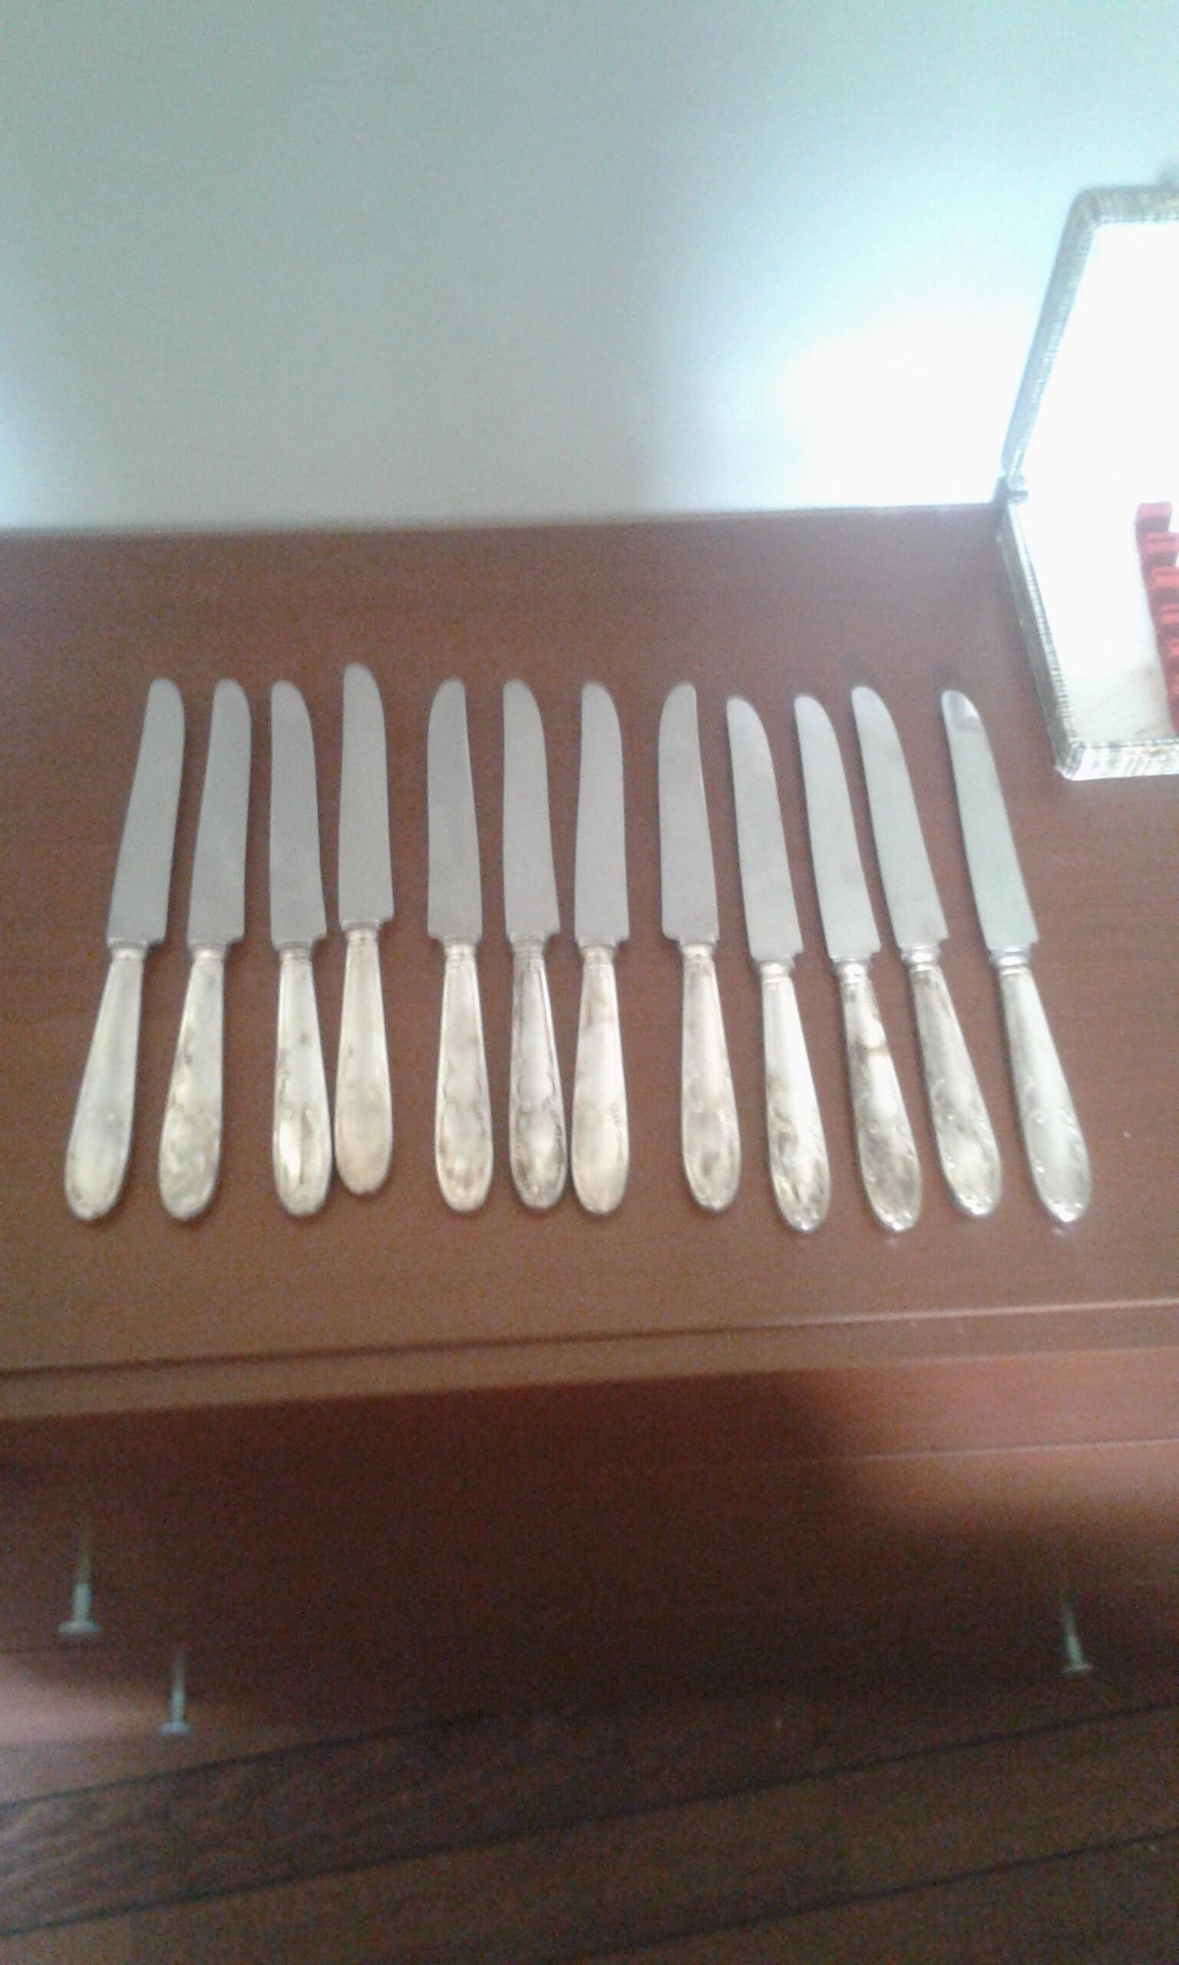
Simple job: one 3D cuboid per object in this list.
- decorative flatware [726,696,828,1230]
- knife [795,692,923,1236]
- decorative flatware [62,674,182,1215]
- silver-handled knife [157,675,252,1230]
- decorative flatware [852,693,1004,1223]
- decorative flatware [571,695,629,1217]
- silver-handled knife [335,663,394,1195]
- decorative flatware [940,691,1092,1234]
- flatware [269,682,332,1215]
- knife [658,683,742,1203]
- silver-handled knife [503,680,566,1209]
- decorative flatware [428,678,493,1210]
[{"bbox_3d":[0.071,-0.017,0.627,0.021,0.013,0.243,-1,58,-3],"label":"decorative flatware"},{"bbox_3d":[0.101,-0.018,0.628,0.021,0.013,0.243,-2,58,-3],"label":"knife"},{"bbox_3d":[-0.171,-0.023,0.621,0.021,0.013,0.243,1,58,-2],"label":"decorative flatware"},{"bbox_3d":[-0.142,-0.023,0.622,0.021,0.013,0.243,0,58,-2],"label":"silver-handled knife"},{"bbox_3d":[0.127,-0.022,0.632,0.021,0.013,0.243,-3,59,-4],"label":"decorative flatware"},{"bbox_3d":[0.005,-0.024,0.628,0.021,0.013,0.243,1,58,-1],"label":"decorative flatware"},{"bbox_3d":[-0.086,-0.031,0.629,0.021,0.013,0.243,-2,59,-4],"label":"silver-handled knife"},{"bbox_3d":[0.162,-0.020,0.632,0.021,0.013,0.243,-1,58,-3],"label":"decorative flatware"},{"bbox_3d":[-0.111,-0.023,0.623,0.021,0.013,0.243,-4,59,-5],"label":"flatware"},{"bbox_3d":[0.039,-0.024,0.630,0.021,0.013,0.243,-1,58,-3],"label":"knife"},{"bbox_3d":[-0.022,-0.025,0.628,0.021,0.013,0.243,-1,58,-3],"label":"silver-handled knife"},{"bbox_3d":[-0.051,-0.025,0.627,0.021,0.013,0.243,-3,59,-4],"label":"decorative flatware"}]

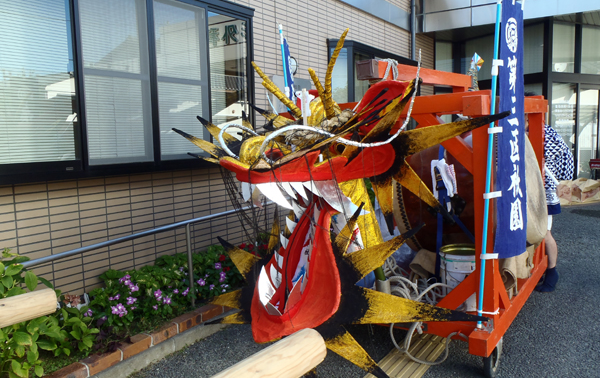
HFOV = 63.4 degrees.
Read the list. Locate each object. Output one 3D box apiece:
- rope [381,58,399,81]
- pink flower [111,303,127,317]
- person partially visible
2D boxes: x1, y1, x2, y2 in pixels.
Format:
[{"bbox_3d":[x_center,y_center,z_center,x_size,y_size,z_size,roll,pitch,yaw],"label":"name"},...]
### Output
[{"bbox_3d":[0.582,-0.777,3.156,0.130,0.150,0.150,3,8,34],"label":"rope"},{"bbox_3d":[-1.245,0.827,3.330,0.110,0.095,0.080,-3,7,-17],"label":"pink flower"},{"bbox_3d":[2.240,0.040,4.370,0.420,1.700,0.500,-3,7,-17],"label":"person partially visible"}]

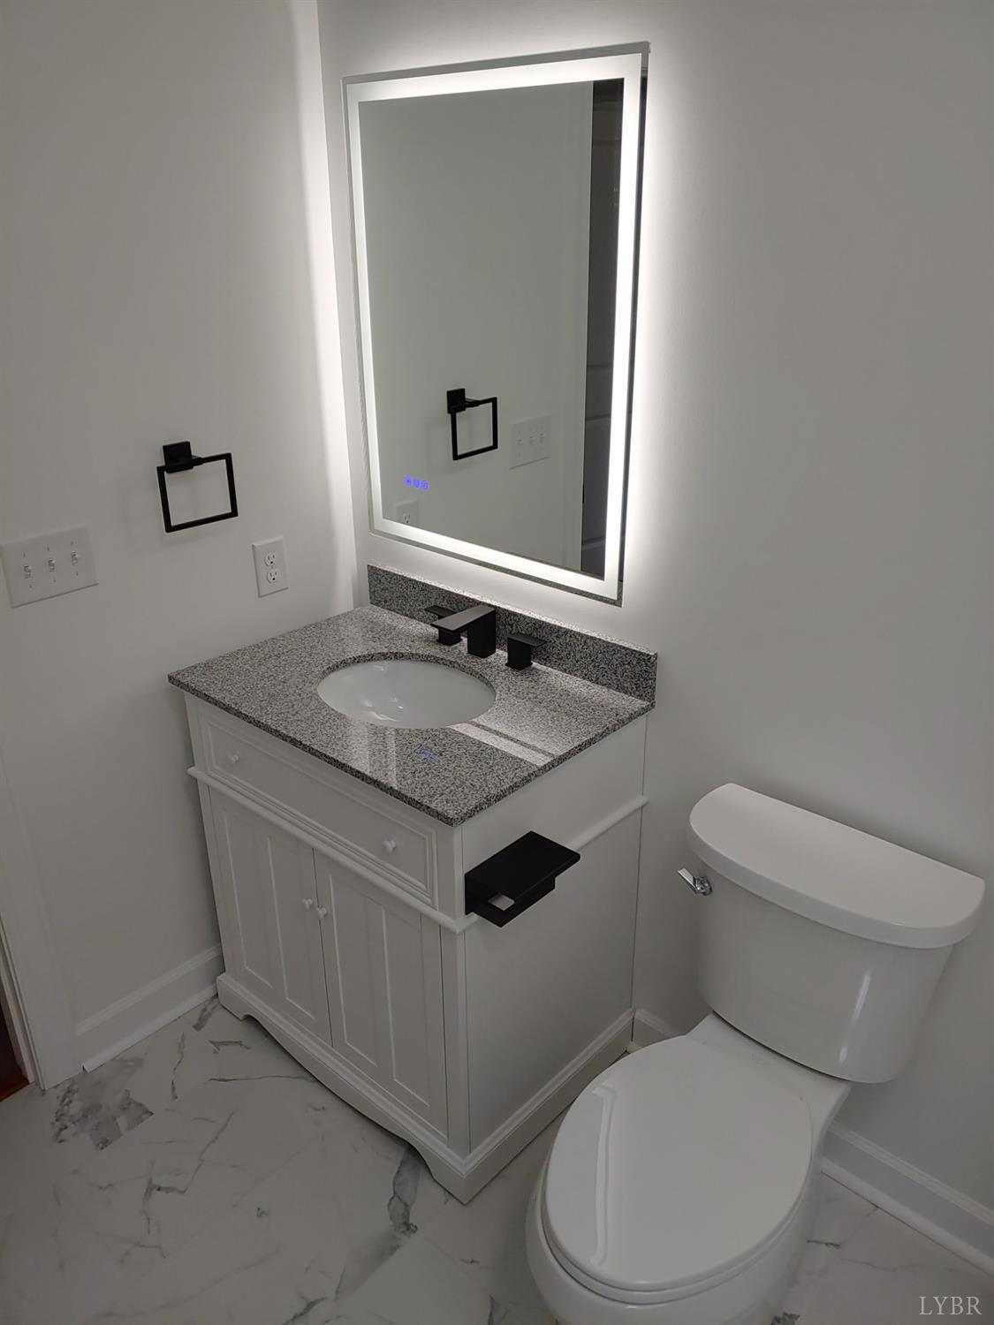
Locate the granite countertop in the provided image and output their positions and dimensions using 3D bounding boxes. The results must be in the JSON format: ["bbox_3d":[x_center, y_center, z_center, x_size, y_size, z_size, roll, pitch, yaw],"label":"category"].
[{"bbox_3d":[-0.183,0.061,1.913,0.815,0.020,0.559,20,31,37],"label":"granite countertop"}]

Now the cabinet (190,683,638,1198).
[{"bbox_3d":[-0.180,0.456,2.091,0.803,0.851,0.556,20,31,37],"label":"cabinet"}]

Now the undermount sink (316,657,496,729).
[{"bbox_3d":[-0.182,0.135,1.952,0.416,0.150,0.332,20,31,37],"label":"undermount sink"}]

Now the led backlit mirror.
[{"bbox_3d":[-0.023,-0.615,1.834,0.704,0.898,0.036,20,31,37],"label":"led backlit mirror"}]

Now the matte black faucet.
[{"bbox_3d":[-0.064,-0.052,2.017,0.054,0.101,0.144,20,31,37],"label":"matte black faucet"}]

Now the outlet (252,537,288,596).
[{"bbox_3d":[-0.505,-0.214,2.149,0.007,0.125,0.083,20,31,37],"label":"outlet"}]

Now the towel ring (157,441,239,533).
[{"bbox_3d":[-0.610,-0.357,1.905,0.068,0.154,0.167,20,31,37],"label":"towel ring"}]

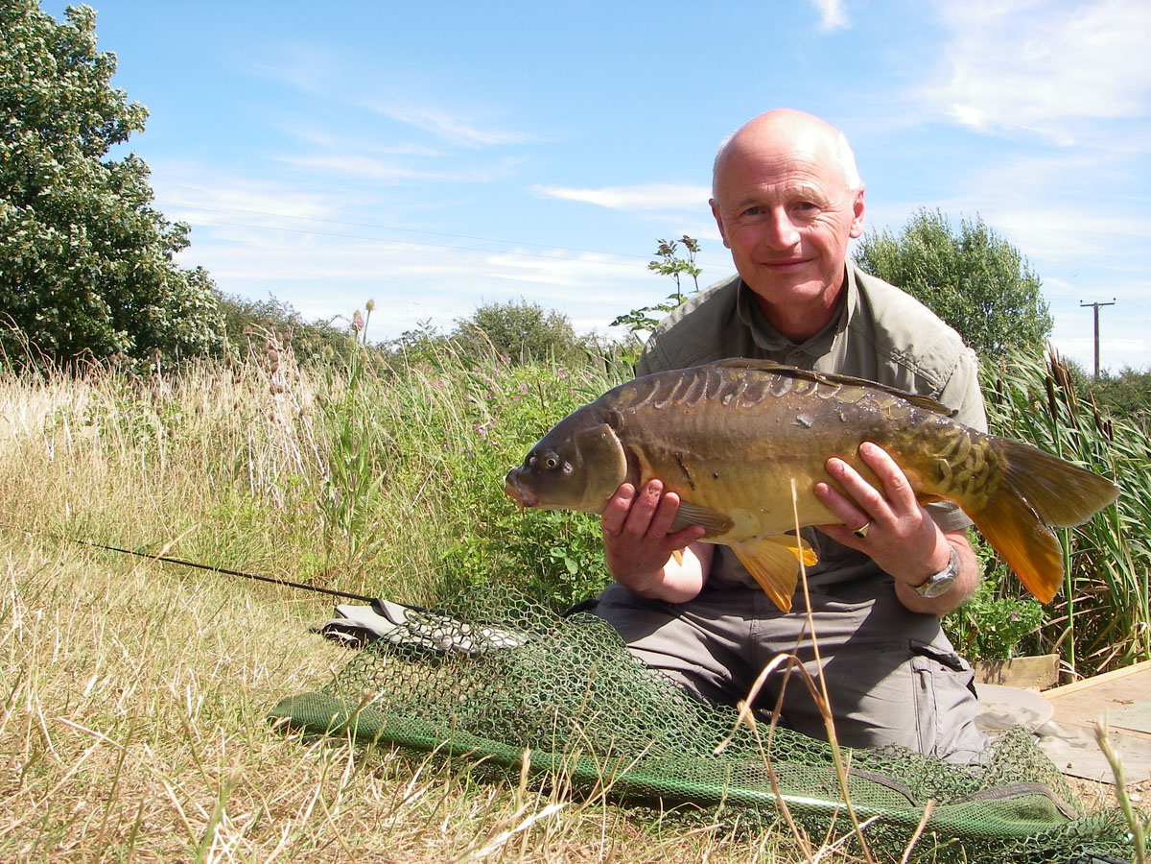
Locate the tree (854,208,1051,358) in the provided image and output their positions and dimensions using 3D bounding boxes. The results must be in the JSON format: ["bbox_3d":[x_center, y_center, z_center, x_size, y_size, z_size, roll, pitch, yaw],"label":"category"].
[{"bbox_3d":[8.650,-2.600,29.000,4.700,5.100,4.400,0,1,14],"label":"tree"}]

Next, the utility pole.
[{"bbox_3d":[30.900,-4.350,75.000,2.050,7.300,0.270,1,1,39],"label":"utility pole"}]

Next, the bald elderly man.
[{"bbox_3d":[0.275,-0.005,1.580,0.550,0.790,0.860,0,1,7],"label":"bald elderly man"}]

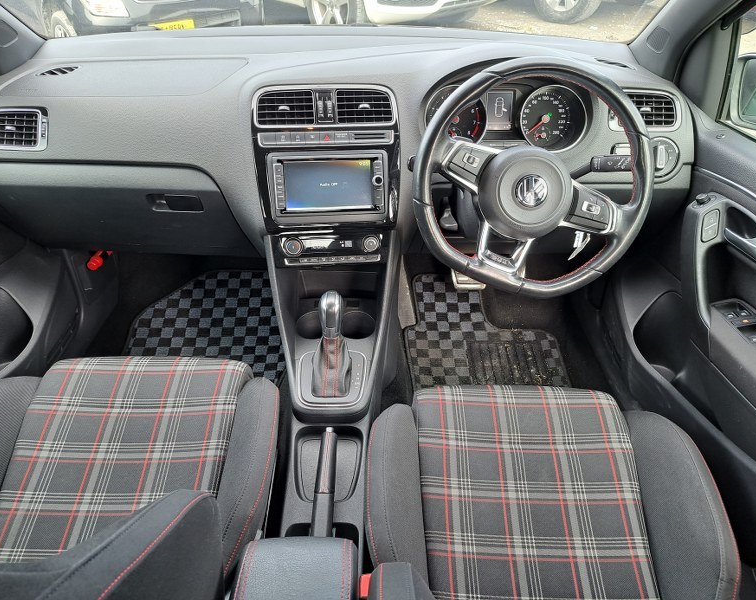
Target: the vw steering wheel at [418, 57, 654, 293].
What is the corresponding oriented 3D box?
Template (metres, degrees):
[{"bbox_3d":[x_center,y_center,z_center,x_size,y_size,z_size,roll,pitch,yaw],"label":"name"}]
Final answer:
[{"bbox_3d":[0.240,-0.188,0.878,0.370,0.360,0.085,21,13,-5],"label":"vw steering wheel"}]

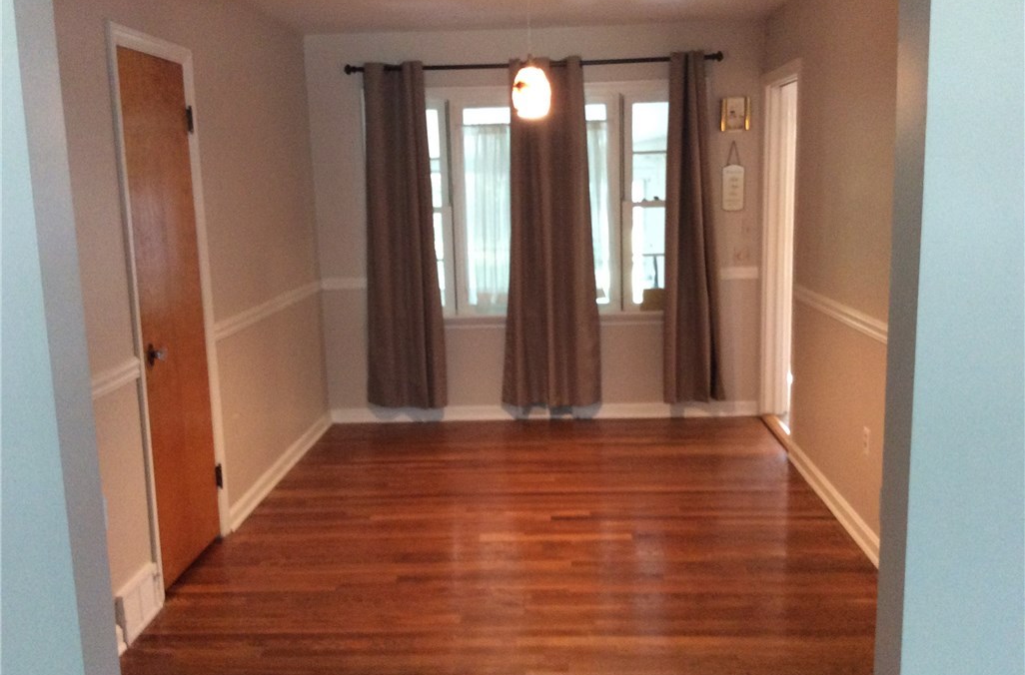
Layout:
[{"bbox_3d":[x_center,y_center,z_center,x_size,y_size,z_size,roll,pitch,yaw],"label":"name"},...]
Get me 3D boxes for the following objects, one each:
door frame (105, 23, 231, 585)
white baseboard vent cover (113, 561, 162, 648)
[{"bbox_3d":[-1.350,-0.090,3.729,0.100,2.108,0.775,-1,10,3],"label":"door frame"},{"bbox_3d":[-1.326,0.944,3.366,0.038,0.188,0.301,-1,10,3],"label":"white baseboard vent cover"}]

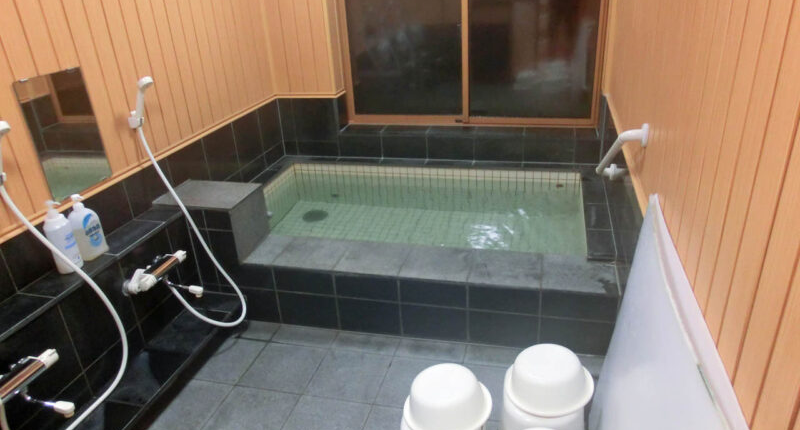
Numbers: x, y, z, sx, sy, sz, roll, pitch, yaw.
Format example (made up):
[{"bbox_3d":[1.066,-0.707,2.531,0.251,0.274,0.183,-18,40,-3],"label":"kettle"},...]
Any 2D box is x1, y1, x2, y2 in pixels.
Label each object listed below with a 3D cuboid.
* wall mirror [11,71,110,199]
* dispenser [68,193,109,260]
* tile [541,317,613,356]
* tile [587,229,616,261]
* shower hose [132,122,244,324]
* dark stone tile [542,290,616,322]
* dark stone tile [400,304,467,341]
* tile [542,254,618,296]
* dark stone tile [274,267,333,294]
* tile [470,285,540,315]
[{"bbox_3d":[-1.338,-0.327,2.252,0.012,0.474,0.323,3,25,15],"label":"wall mirror"},{"bbox_3d":[-1.292,0.045,2.273,0.080,0.265,0.115,6,26,21],"label":"dispenser"},{"bbox_3d":[0.737,0.508,2.299,0.305,0.183,0.018,3,26,15],"label":"tile"},{"bbox_3d":[0.916,0.138,2.531,0.122,0.012,0.285,3,25,15],"label":"tile"},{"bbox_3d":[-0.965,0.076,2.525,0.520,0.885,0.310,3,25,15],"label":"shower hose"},{"bbox_3d":[0.720,0.364,2.230,0.297,0.125,0.012,3,25,15],"label":"dark stone tile"},{"bbox_3d":[0.154,0.476,2.454,0.296,0.183,0.018,3,26,15],"label":"dark stone tile"},{"bbox_3d":[0.753,0.251,2.332,0.297,0.012,0.297,3,25,15],"label":"tile"},{"bbox_3d":[-0.435,0.300,2.542,0.296,0.130,0.018,3,26,15],"label":"dark stone tile"},{"bbox_3d":[0.431,0.348,2.307,0.298,0.125,0.012,3,25,15],"label":"tile"}]

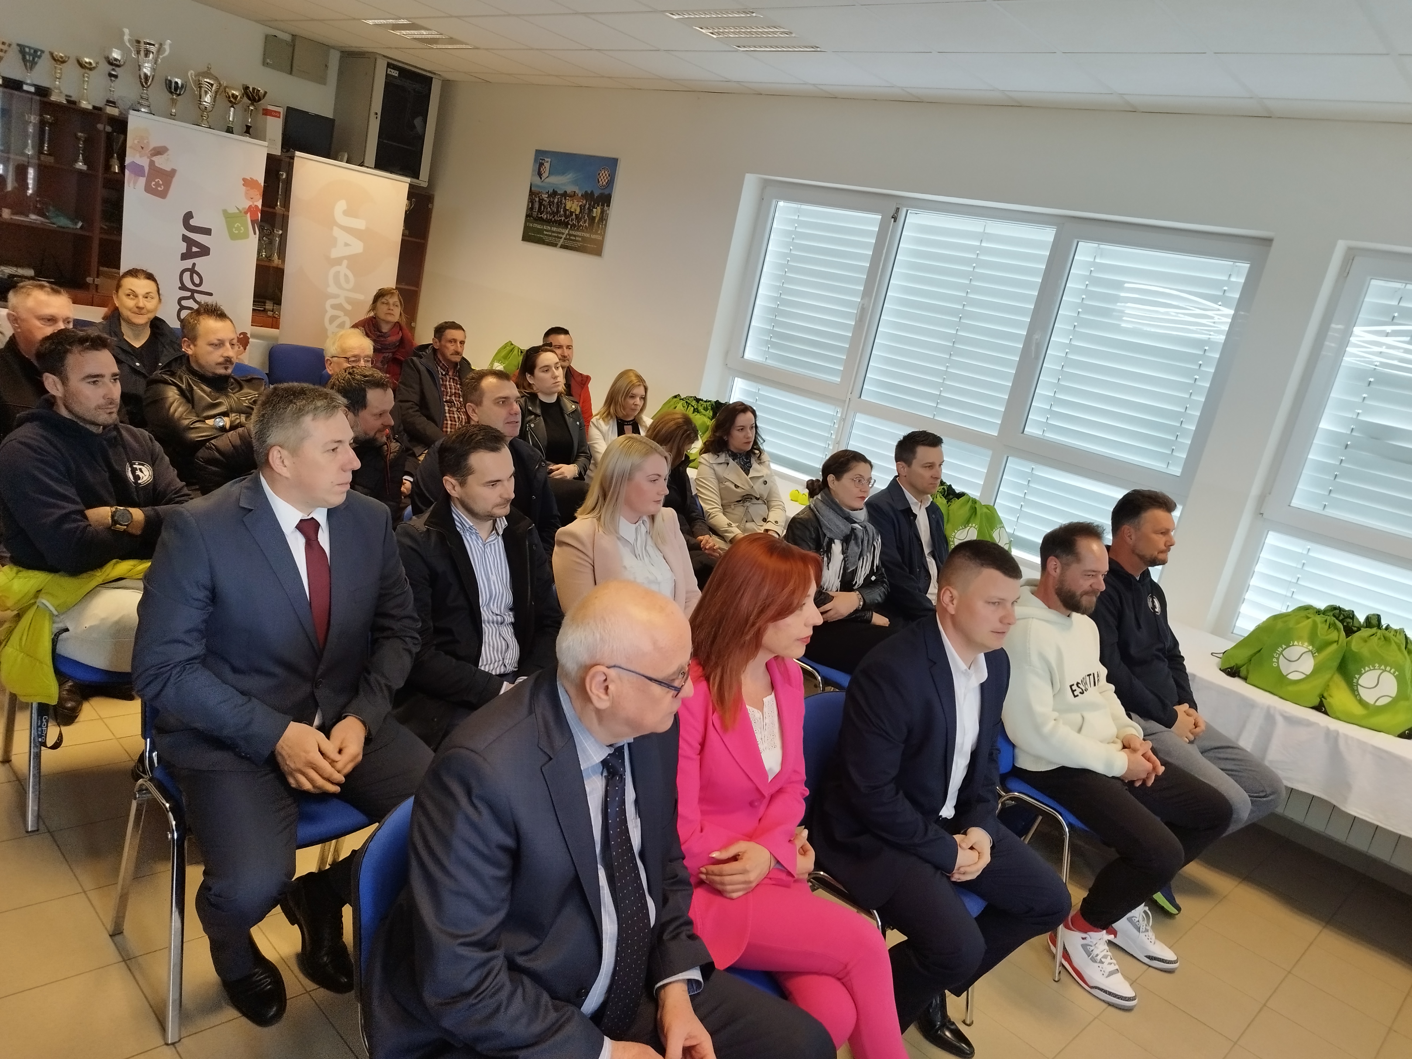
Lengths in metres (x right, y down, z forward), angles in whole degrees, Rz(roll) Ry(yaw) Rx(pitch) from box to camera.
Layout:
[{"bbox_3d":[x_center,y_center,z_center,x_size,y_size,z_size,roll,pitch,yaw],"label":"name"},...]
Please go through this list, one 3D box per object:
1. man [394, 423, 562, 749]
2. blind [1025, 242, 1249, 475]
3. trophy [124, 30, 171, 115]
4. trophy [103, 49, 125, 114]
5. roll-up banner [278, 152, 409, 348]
[{"bbox_3d":[-0.576,0.395,2.879,0.820,1.310,0.570,24,18,40],"label":"man"},{"bbox_3d":[2.132,-0.884,5.158,0.860,1.030,0.070,24,18,40],"label":"blind"},{"bbox_3d":[-3.775,-3.044,6.892,0.180,0.555,0.290,24,18,40],"label":"trophy"},{"bbox_3d":[-4.138,-3.132,7.132,0.135,0.440,0.135,24,18,40],"label":"trophy"},{"bbox_3d":[-2.672,-1.581,7.455,0.150,2.050,0.860,24,18,40],"label":"roll-up banner"}]

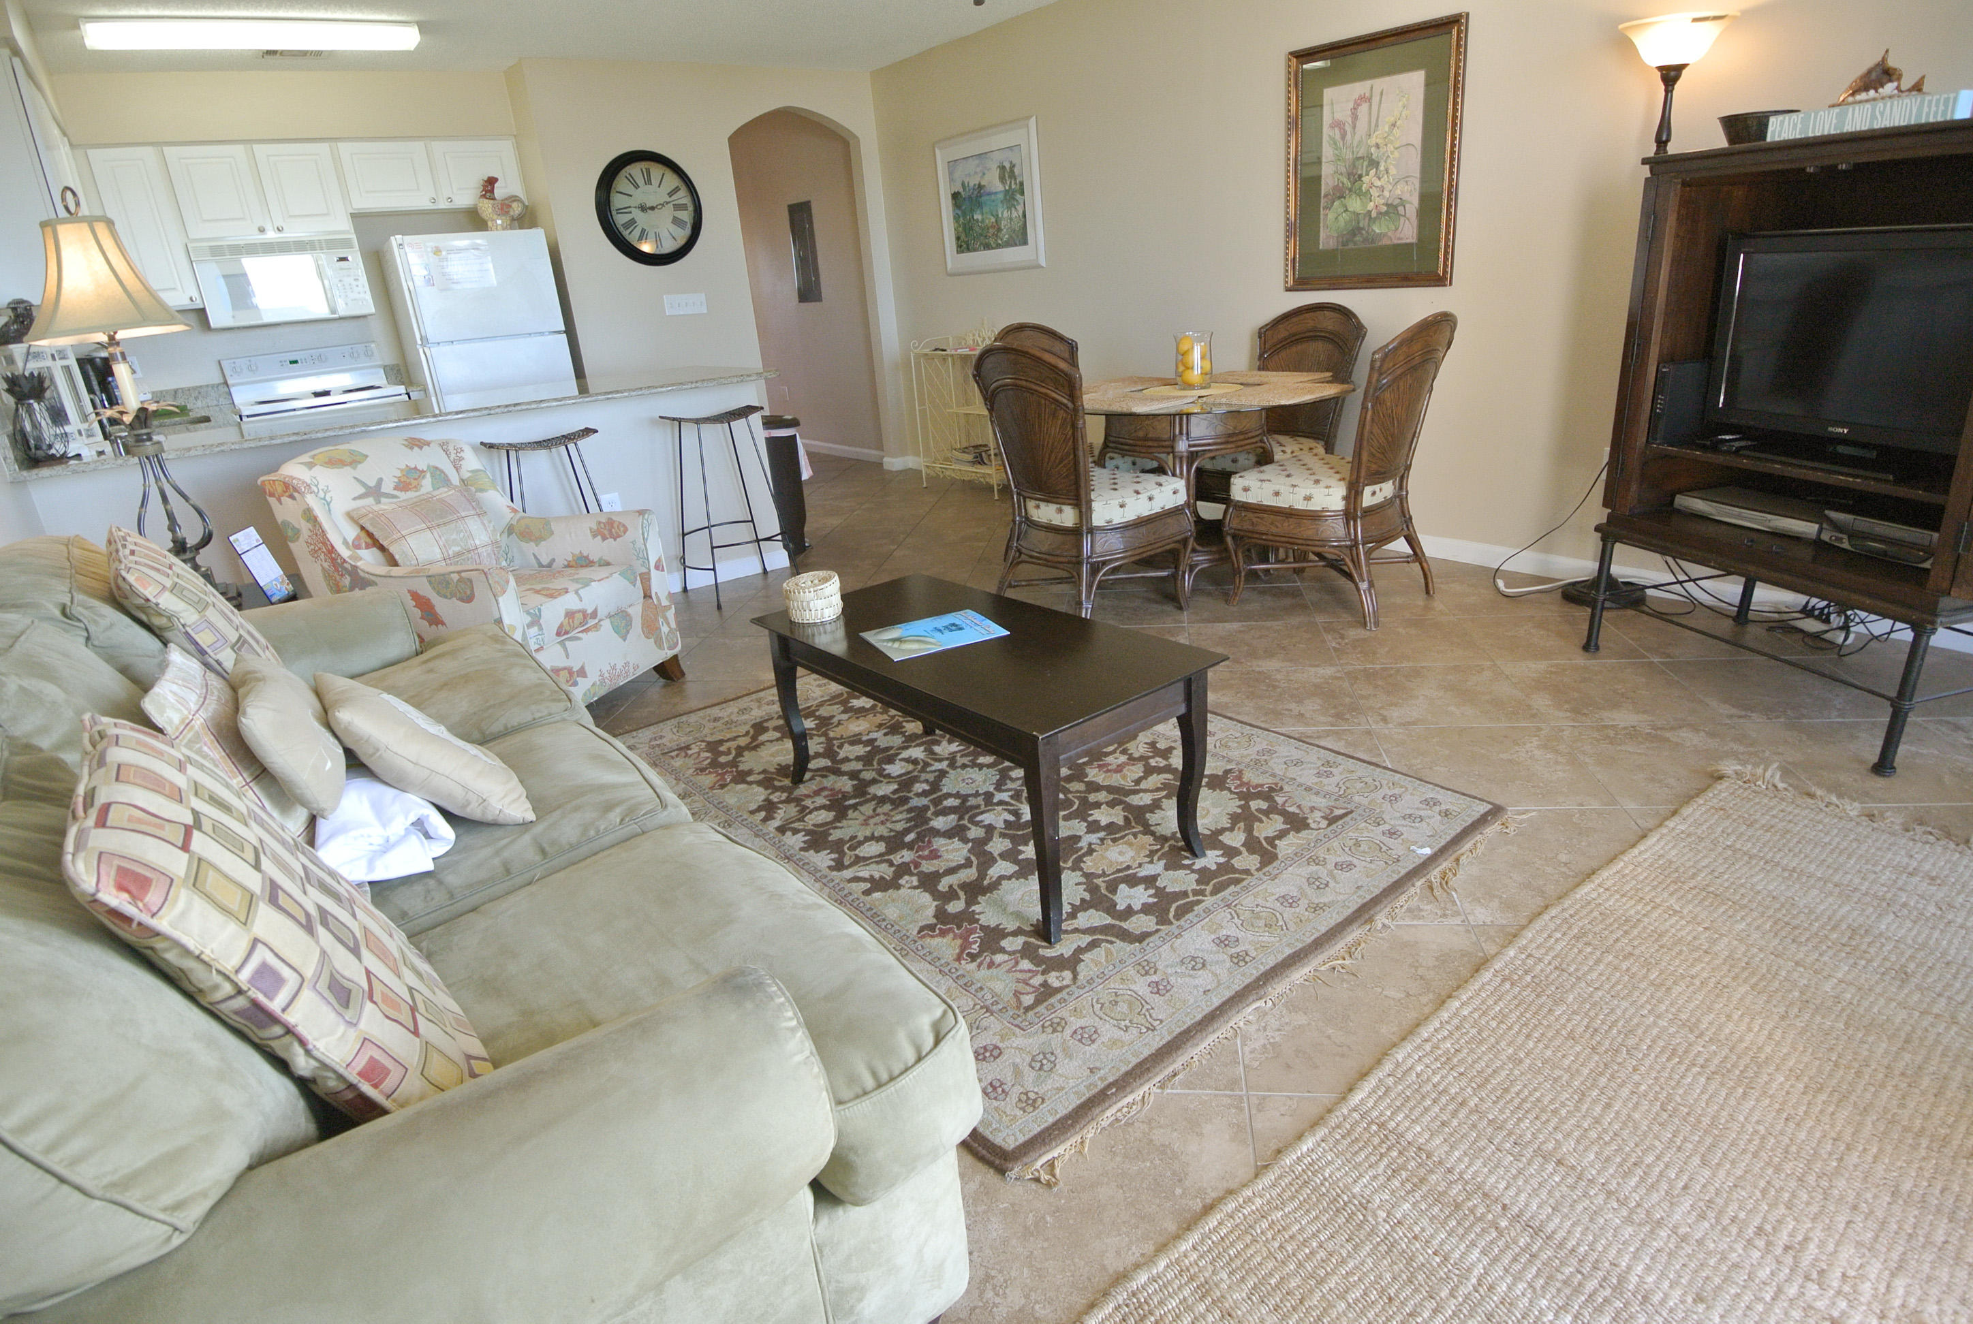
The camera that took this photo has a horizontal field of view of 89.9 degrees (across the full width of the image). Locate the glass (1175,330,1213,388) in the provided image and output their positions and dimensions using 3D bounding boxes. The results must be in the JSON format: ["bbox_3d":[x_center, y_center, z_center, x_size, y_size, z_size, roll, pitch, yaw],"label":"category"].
[{"bbox_3d":[0.868,-1.265,4.144,0.165,0.210,0.165,-4,22,2],"label":"glass"}]

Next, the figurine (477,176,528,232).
[{"bbox_3d":[-2.626,-2.482,5.370,0.130,0.300,0.250,15,28,41],"label":"figurine"}]

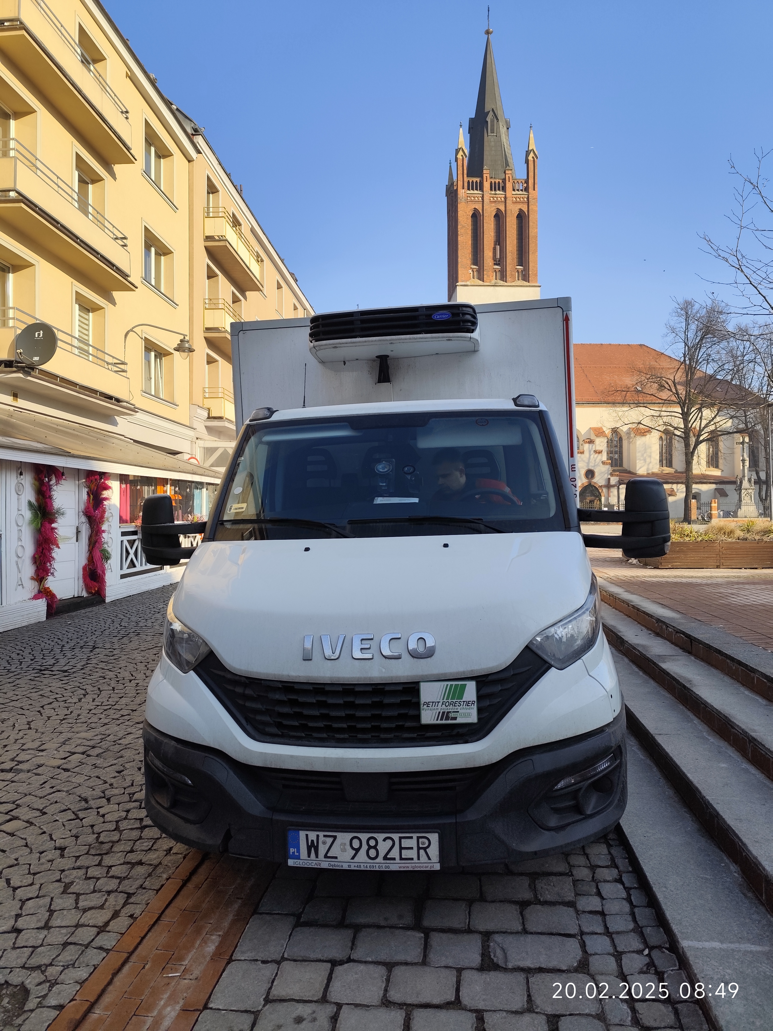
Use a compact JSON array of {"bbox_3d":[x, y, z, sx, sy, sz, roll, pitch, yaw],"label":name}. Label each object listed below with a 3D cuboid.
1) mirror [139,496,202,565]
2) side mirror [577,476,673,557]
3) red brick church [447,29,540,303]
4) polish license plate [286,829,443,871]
[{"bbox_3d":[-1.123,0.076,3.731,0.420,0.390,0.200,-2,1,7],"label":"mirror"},{"bbox_3d":[1.182,0.017,3.449,0.450,0.400,0.200,-2,1,7],"label":"side mirror"},{"bbox_3d":[12.700,-30.200,85.000,10.200,60.500,10.200,0,0,-1],"label":"red brick church"},{"bbox_3d":[-0.077,1.150,2.367,0.527,0.128,0.020,-2,1,7],"label":"polish license plate"}]

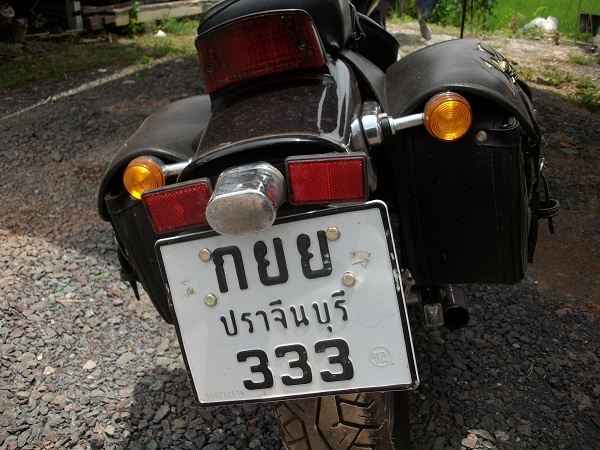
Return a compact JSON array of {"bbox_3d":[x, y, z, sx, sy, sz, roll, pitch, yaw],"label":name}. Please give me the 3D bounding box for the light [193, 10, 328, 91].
[{"bbox_3d":[-0.039,-0.203,0.657,0.148,0.073,0.060,-10,9,15],"label":"light"}]

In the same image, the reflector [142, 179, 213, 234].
[{"bbox_3d":[-0.115,-0.018,0.532,0.073,0.041,0.012,-12,9,16],"label":"reflector"}]

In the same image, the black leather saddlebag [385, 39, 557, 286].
[{"bbox_3d":[0.227,-0.116,0.807,0.160,0.262,0.330,-5,26,13],"label":"black leather saddlebag"}]

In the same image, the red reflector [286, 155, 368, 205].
[{"bbox_3d":[0.026,-0.041,0.492,0.073,0.041,0.012,-2,11,14],"label":"red reflector"}]

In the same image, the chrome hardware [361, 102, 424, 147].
[{"bbox_3d":[0.098,-0.106,0.588,0.068,0.038,0.038,-10,24,15],"label":"chrome hardware"}]

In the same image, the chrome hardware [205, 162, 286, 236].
[{"bbox_3d":[-0.044,-0.022,0.470,0.055,0.040,0.060,-10,19,15],"label":"chrome hardware"}]

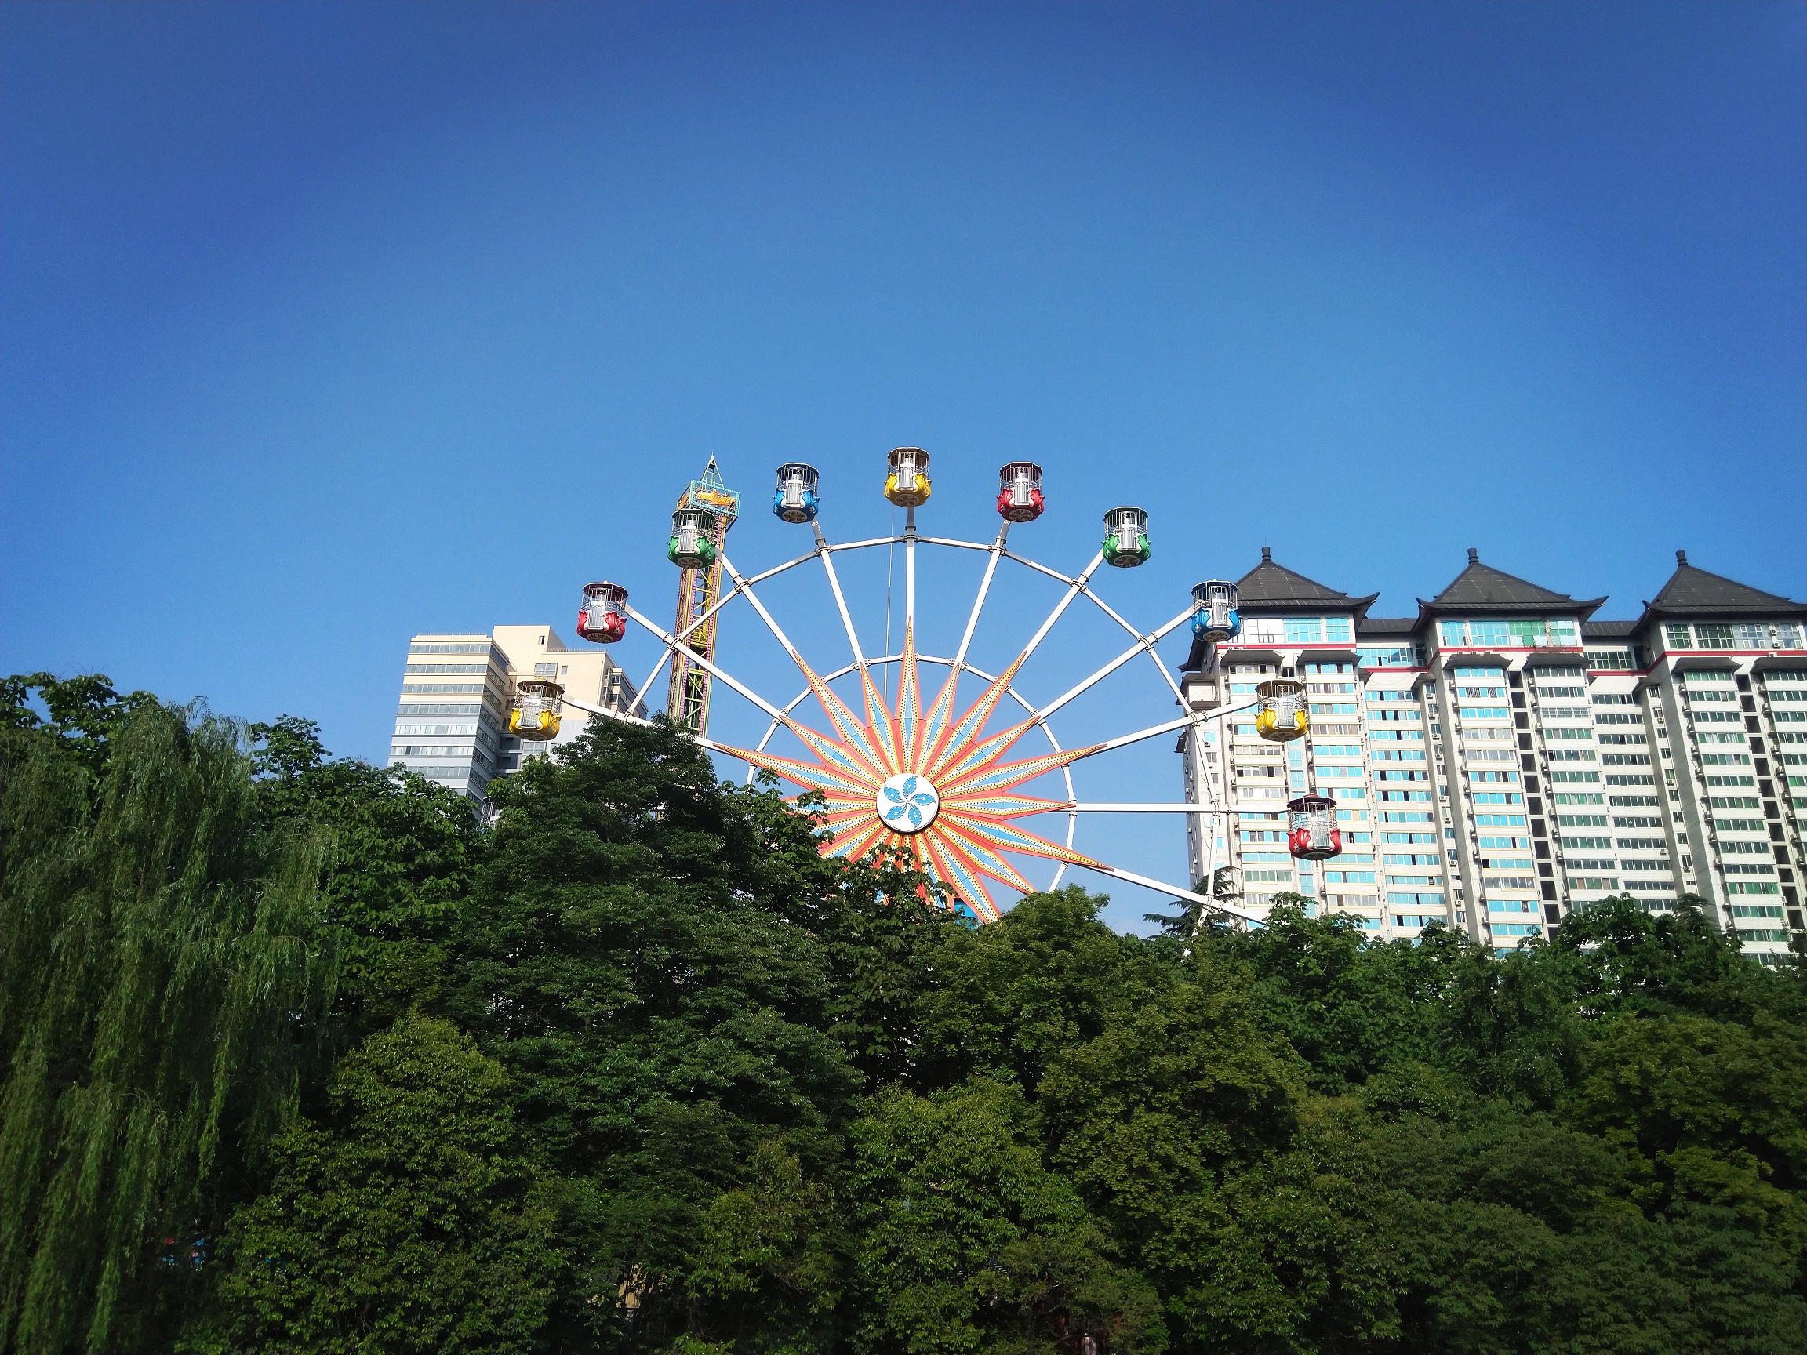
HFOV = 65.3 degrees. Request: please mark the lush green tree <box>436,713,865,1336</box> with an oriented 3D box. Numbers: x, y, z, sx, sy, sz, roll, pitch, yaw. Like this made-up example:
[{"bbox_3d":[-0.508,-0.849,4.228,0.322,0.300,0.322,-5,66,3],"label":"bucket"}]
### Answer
[{"bbox_3d":[-7.056,8.955,38.184,11.700,17.000,11.200,0,-23,4],"label":"lush green tree"}]

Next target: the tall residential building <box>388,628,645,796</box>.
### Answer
[{"bbox_3d":[-60.720,39.321,213.098,27.448,97.628,36.660,0,-23,4],"label":"tall residential building"}]

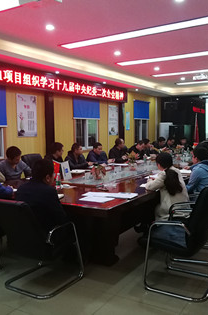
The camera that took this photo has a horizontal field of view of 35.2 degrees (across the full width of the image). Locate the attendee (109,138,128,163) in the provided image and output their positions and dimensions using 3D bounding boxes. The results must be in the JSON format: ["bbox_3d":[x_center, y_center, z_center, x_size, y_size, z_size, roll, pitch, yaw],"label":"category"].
[{"bbox_3d":[0.474,0.156,8.485,0.750,1.290,0.540,0,5,14],"label":"attendee"}]

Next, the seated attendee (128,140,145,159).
[{"bbox_3d":[0.942,0.137,9.137,0.770,1.210,0.540,1,5,22],"label":"seated attendee"}]

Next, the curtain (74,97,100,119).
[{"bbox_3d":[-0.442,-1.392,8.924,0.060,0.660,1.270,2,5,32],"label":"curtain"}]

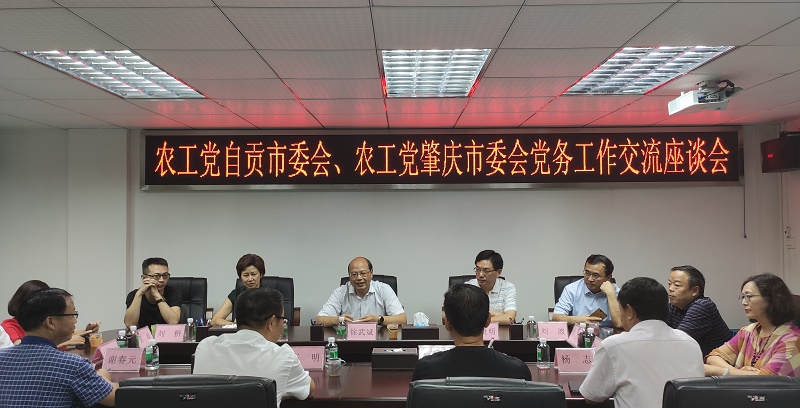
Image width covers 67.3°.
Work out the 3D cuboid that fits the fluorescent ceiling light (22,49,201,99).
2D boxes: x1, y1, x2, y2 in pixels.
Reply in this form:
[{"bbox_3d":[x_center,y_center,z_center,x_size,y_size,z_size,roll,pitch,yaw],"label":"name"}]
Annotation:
[{"bbox_3d":[-1.609,-0.768,3.572,0.590,0.070,1.190,0,-1,0],"label":"fluorescent ceiling light"}]

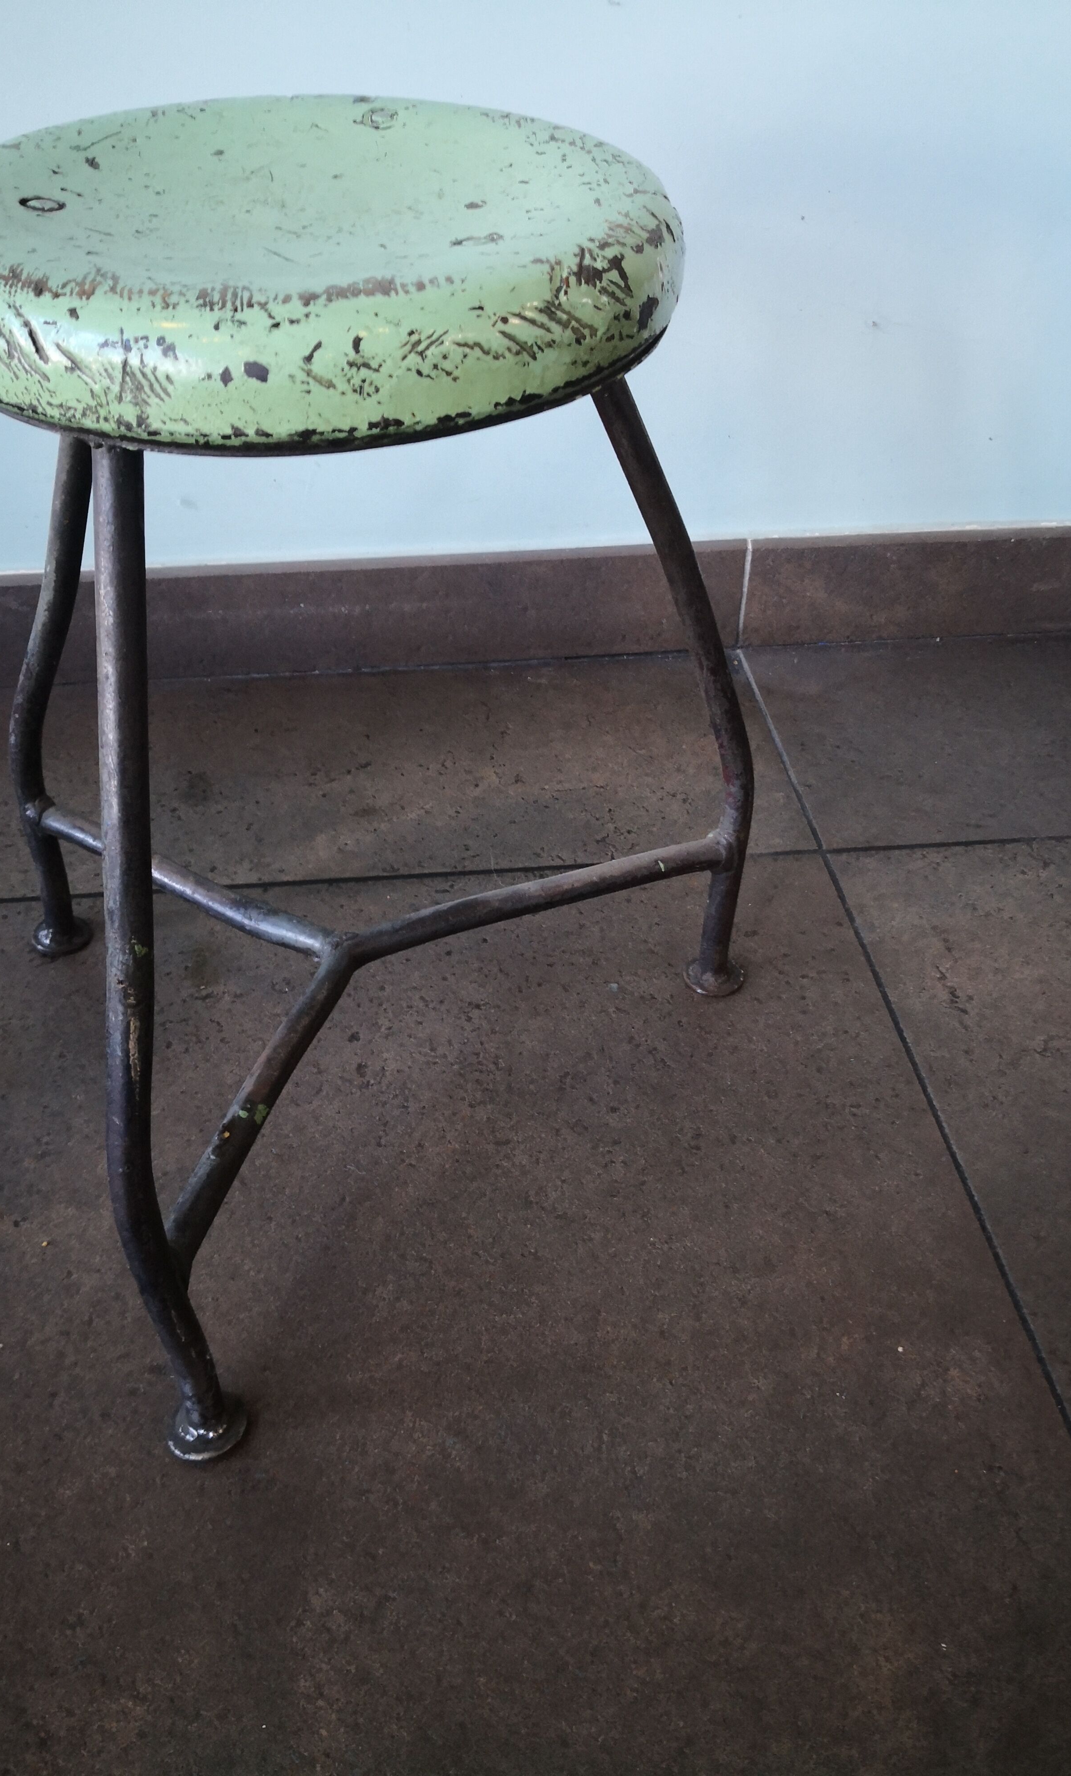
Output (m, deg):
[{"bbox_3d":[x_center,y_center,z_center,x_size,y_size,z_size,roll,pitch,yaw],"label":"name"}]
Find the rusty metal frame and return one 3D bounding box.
[{"bbox_3d":[-0.109,-0.015,0.607,0.446,0.421,0.360,5,41,5],"label":"rusty metal frame"}]

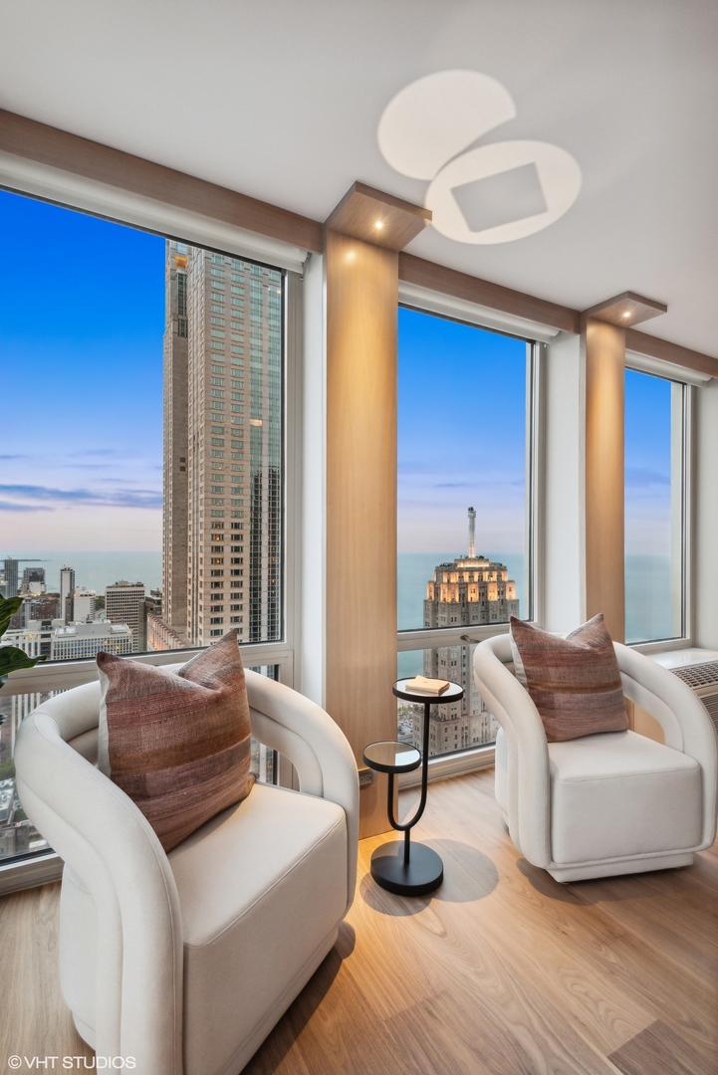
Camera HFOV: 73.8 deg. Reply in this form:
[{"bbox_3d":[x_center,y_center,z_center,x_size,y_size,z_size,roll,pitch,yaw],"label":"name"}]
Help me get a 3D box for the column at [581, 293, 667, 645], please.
[{"bbox_3d":[1.442,0.001,2.614,0.336,2.491,0.277,0,0,-28],"label":"column"}]

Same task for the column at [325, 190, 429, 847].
[{"bbox_3d":[0.066,-0.005,1.877,0.332,2.491,0.277,0,0,-28],"label":"column"}]

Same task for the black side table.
[{"bbox_3d":[0.207,0.903,1.784,0.404,0.676,0.265,0,0,-28],"label":"black side table"}]

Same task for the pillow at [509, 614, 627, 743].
[{"bbox_3d":[0.960,0.622,2.188,0.496,0.515,0.180,0,-21,-15],"label":"pillow"}]

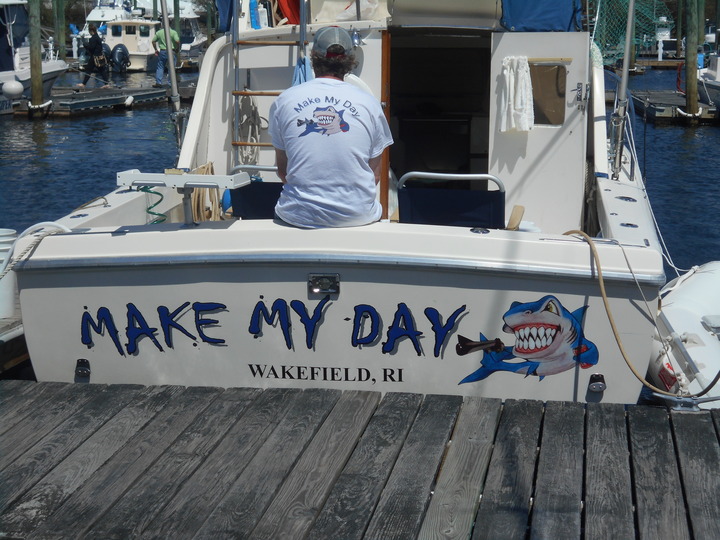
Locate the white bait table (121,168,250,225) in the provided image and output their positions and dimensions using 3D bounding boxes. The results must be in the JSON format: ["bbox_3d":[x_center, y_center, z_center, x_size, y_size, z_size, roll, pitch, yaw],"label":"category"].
[{"bbox_3d":[-0.758,-0.315,6.774,0.514,0.241,0.321,1,10,8],"label":"white bait table"}]

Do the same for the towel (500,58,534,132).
[{"bbox_3d":[0.868,-0.973,8.650,0.200,0.425,0.070,2,10,9],"label":"towel"}]

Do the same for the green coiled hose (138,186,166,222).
[{"bbox_3d":[-0.951,-0.300,7.150,0.128,0.170,0.110,2,10,9],"label":"green coiled hose"}]

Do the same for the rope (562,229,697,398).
[{"bbox_3d":[1.094,0.157,6.395,0.561,0.544,0.728,2,10,9],"label":"rope"}]

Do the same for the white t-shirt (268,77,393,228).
[{"bbox_3d":[-0.129,-0.531,7.050,0.540,0.650,0.310,1,10,6],"label":"white t-shirt"}]

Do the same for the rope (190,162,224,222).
[{"bbox_3d":[-0.817,-0.391,8.300,0.200,0.400,0.130,2,10,9],"label":"rope"}]

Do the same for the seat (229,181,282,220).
[{"bbox_3d":[-0.332,-0.115,7.808,0.570,0.860,0.500,2,10,10],"label":"seat"}]

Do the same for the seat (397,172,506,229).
[{"bbox_3d":[0.472,-0.067,7.538,0.570,0.860,0.500,2,10,10],"label":"seat"}]

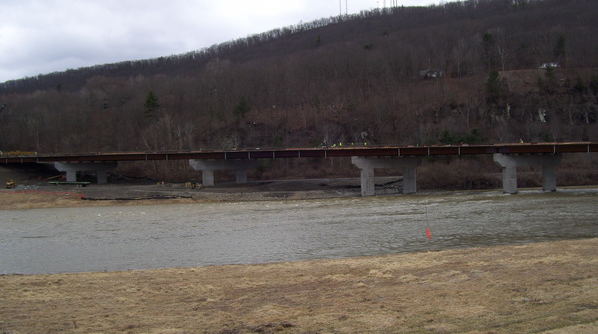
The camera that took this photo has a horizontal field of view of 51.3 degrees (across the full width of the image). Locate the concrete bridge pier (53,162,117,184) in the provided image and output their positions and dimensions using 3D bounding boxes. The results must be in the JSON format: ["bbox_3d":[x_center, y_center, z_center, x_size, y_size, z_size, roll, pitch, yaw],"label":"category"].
[{"bbox_3d":[-67.728,2.003,198.000,18.600,7.100,2.000,-1,-1,-20],"label":"concrete bridge pier"}]

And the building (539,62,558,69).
[{"bbox_3d":[168.283,-68.460,420.000,12.500,3.900,8.000,-2,-1,17],"label":"building"}]

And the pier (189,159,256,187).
[{"bbox_3d":[-22.113,1.648,180.000,19.000,7.900,2.000,-1,-1,-20],"label":"pier"}]

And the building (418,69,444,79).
[{"bbox_3d":[85.113,-60.061,400.000,15.500,5.300,9.500,-2,-1,11],"label":"building"}]

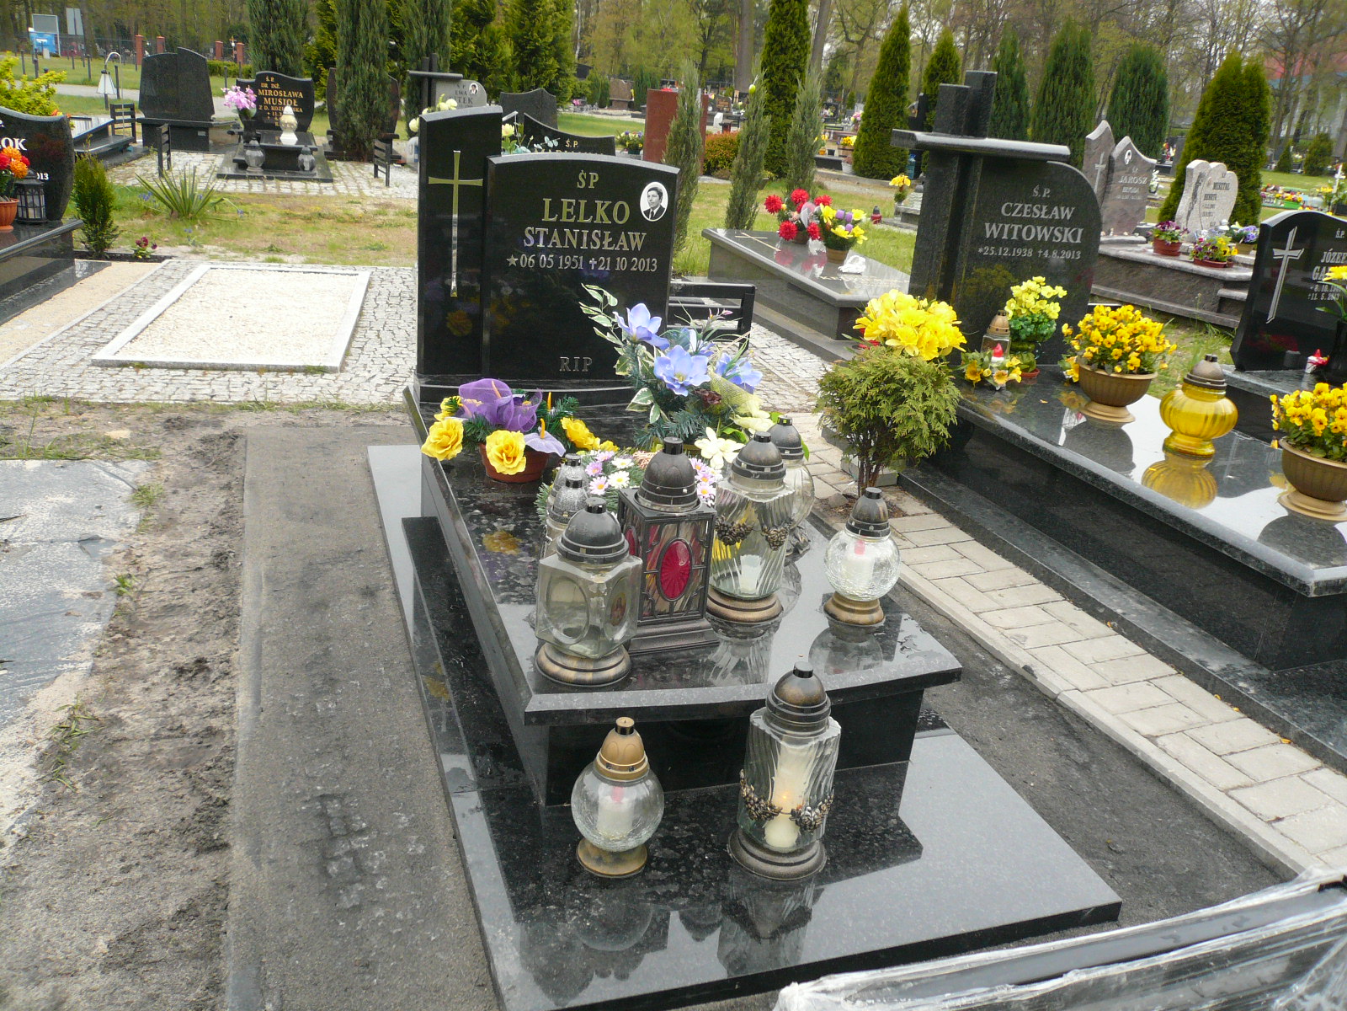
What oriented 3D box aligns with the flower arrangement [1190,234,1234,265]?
[{"bbox_3d":[3.948,-1.893,8.029,0.300,0.230,0.270,-2,22,-19],"label":"flower arrangement"}]

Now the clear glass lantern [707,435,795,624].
[{"bbox_3d":[0.151,0.038,2.095,0.160,0.352,0.160,-2,22,-19],"label":"clear glass lantern"}]

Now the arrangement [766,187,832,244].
[{"bbox_3d":[0.814,-1.869,7.050,0.440,0.350,0.380,-2,22,-20],"label":"arrangement"}]

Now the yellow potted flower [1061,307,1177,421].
[{"bbox_3d":[1.397,-0.447,3.440,0.340,0.350,0.340,-2,22,-20],"label":"yellow potted flower"}]

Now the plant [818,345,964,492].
[{"bbox_3d":[0.667,-0.252,3.483,0.460,0.504,0.440,-3,22,-19],"label":"plant"}]

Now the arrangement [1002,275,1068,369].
[{"bbox_3d":[1.298,-0.655,3.930,0.230,0.340,0.220,-2,22,-20],"label":"arrangement"}]

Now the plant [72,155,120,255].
[{"bbox_3d":[-3.542,-1.827,6.635,0.280,0.569,0.280,-3,22,-19],"label":"plant"}]

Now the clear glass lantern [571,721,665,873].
[{"bbox_3d":[-0.086,0.454,1.738,0.150,0.248,0.150,5,21,-2],"label":"clear glass lantern"}]

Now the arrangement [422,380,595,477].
[{"bbox_3d":[-0.430,-0.210,2.857,0.450,0.251,0.360,-3,22,-19],"label":"arrangement"}]

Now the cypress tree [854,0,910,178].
[{"bbox_3d":[3.314,-6.504,17.200,0.880,2.600,0.880,-2,22,-20],"label":"cypress tree"}]

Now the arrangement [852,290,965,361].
[{"bbox_3d":[0.804,-0.560,3.605,0.400,0.285,0.360,-3,22,-19],"label":"arrangement"}]

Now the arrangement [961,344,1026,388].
[{"bbox_3d":[1.142,-0.507,3.885,0.220,0.140,0.200,-2,22,-19],"label":"arrangement"}]

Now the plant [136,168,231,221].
[{"bbox_3d":[-3.632,-2.339,8.121,0.700,0.380,0.660,-2,22,-19],"label":"plant"}]

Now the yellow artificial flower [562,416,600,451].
[{"bbox_3d":[-0.234,-0.181,2.750,0.095,0.090,0.105,-2,22,-20],"label":"yellow artificial flower"}]

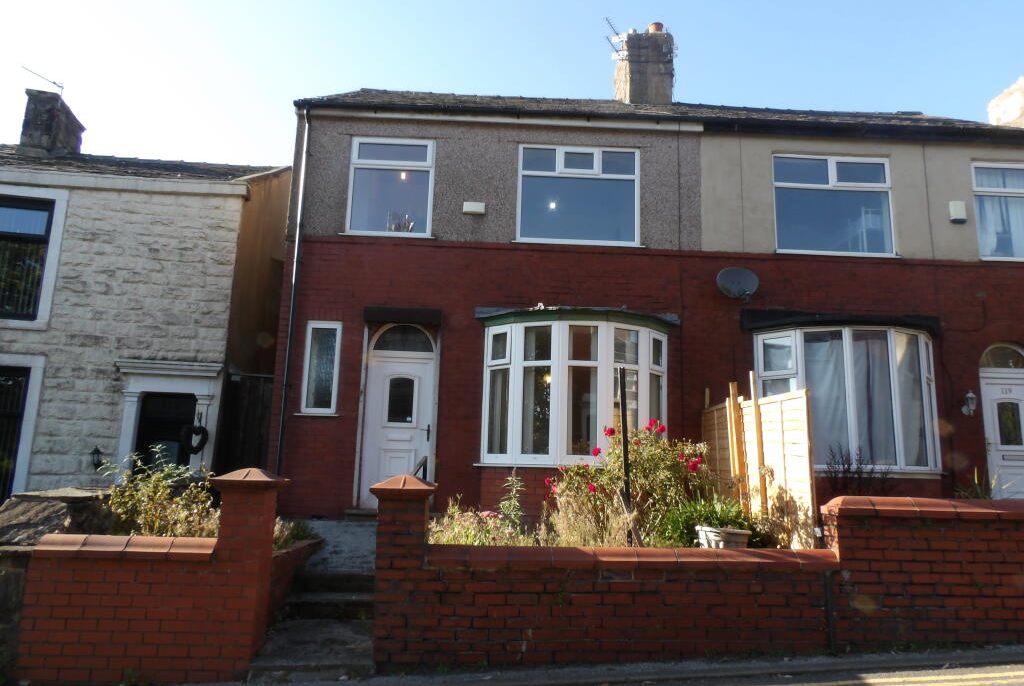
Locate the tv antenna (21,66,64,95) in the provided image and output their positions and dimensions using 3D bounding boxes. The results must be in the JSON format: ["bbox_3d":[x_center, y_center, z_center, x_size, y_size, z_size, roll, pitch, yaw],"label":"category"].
[{"bbox_3d":[-8.826,-4.984,13.412,0.340,0.270,0.800,-2,-10,20],"label":"tv antenna"}]

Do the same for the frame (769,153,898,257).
[{"bbox_3d":[4.494,-1.911,9.917,1.645,1.429,0.120,2,-10,-1],"label":"frame"}]

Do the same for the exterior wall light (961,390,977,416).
[{"bbox_3d":[6.061,0.791,9.389,0.160,0.330,0.210,2,-9,-3],"label":"exterior wall light"}]

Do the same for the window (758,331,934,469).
[{"bbox_3d":[4.450,0.741,9.064,2.425,1.755,0.727,2,-10,-1],"label":"window"}]

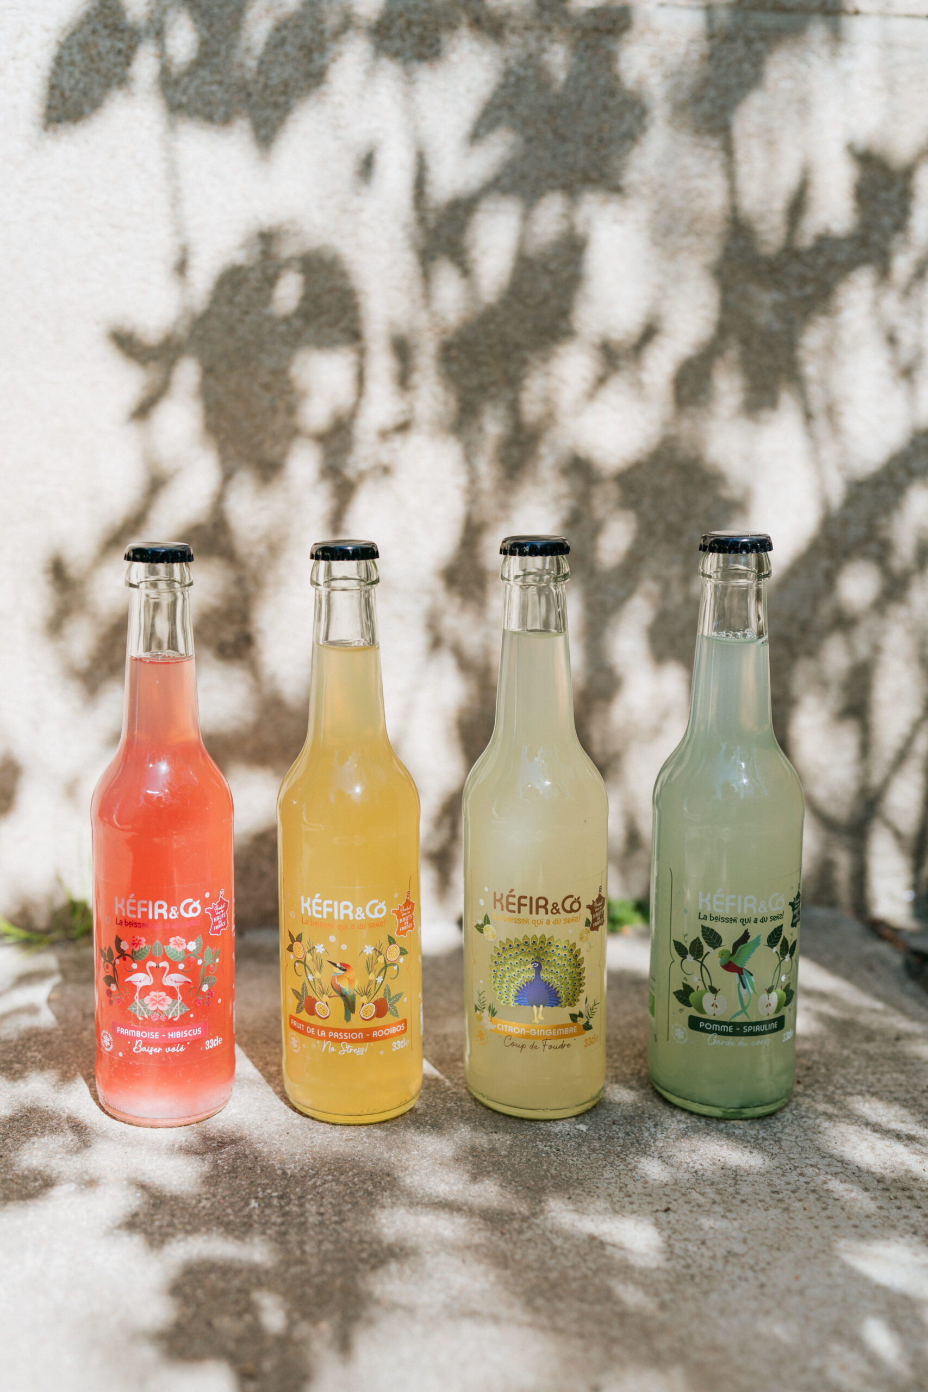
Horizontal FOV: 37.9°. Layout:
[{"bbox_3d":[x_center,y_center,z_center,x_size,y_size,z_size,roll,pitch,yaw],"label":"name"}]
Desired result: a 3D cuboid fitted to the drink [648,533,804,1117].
[{"bbox_3d":[0.111,0.051,0.567,0.061,0.238,0.061,0,7,-4],"label":"drink"}]

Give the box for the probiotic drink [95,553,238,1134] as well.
[{"bbox_3d":[-0.127,0.056,0.572,0.061,0.238,0.061,-1,7,-7],"label":"probiotic drink"}]

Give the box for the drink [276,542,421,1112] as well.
[{"bbox_3d":[-0.048,0.055,0.571,0.061,0.238,0.061,0,7,2],"label":"drink"}]

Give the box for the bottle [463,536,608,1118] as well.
[{"bbox_3d":[0.030,0.053,0.572,0.061,0.238,0.061,0,7,0],"label":"bottle"}]

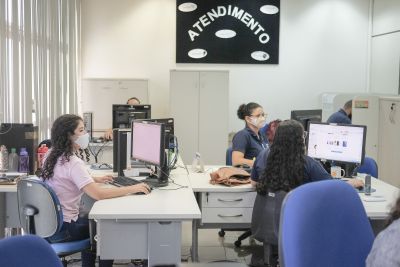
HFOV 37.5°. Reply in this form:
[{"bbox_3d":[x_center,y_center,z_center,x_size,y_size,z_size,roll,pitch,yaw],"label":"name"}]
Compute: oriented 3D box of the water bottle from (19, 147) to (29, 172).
[{"bbox_3d":[-1.408,0.207,4.720,0.075,0.205,0.075,1,5,0],"label":"water bottle"}]

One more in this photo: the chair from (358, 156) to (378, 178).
[{"bbox_3d":[1.379,0.621,5.127,0.580,0.860,0.580,3,6,20],"label":"chair"}]

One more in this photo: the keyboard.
[{"bbox_3d":[-0.504,0.358,4.221,0.150,0.030,0.440,-2,6,-30],"label":"keyboard"}]

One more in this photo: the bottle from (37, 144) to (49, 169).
[{"bbox_3d":[-1.280,0.196,4.819,0.080,0.215,0.080,1,5,0],"label":"bottle"}]

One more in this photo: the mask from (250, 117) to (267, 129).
[{"bbox_3d":[0.537,-0.111,5.392,0.100,0.110,0.130,4,6,30],"label":"mask"}]

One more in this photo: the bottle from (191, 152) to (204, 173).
[{"bbox_3d":[-0.018,0.236,4.842,0.090,0.165,0.090,1,5,0],"label":"bottle"}]

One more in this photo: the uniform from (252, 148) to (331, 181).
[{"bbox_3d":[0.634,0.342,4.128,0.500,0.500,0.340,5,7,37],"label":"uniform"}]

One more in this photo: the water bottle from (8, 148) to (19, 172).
[{"bbox_3d":[-1.492,0.206,4.720,0.075,0.205,0.075,1,5,0],"label":"water bottle"}]

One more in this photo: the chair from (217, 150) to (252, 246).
[{"bbox_3d":[0.503,0.567,5.544,0.580,0.870,0.580,3,6,23],"label":"chair"}]

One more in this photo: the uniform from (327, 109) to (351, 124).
[{"bbox_3d":[1.700,-0.011,7.027,0.360,0.550,0.480,0,5,-6],"label":"uniform"}]

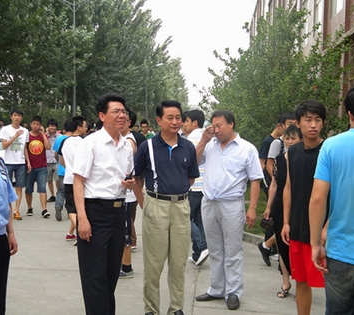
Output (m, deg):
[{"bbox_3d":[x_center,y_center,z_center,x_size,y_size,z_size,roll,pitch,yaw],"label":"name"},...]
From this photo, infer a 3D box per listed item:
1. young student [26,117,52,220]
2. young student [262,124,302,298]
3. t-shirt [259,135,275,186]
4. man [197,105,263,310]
[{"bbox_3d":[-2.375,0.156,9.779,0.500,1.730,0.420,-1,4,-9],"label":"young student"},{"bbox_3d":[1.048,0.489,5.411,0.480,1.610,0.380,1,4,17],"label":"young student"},{"bbox_3d":[1.165,0.045,6.816,0.290,0.640,0.450,4,5,45],"label":"t-shirt"},{"bbox_3d":[0.475,0.455,5.158,0.600,1.710,0.420,3,4,37],"label":"man"}]

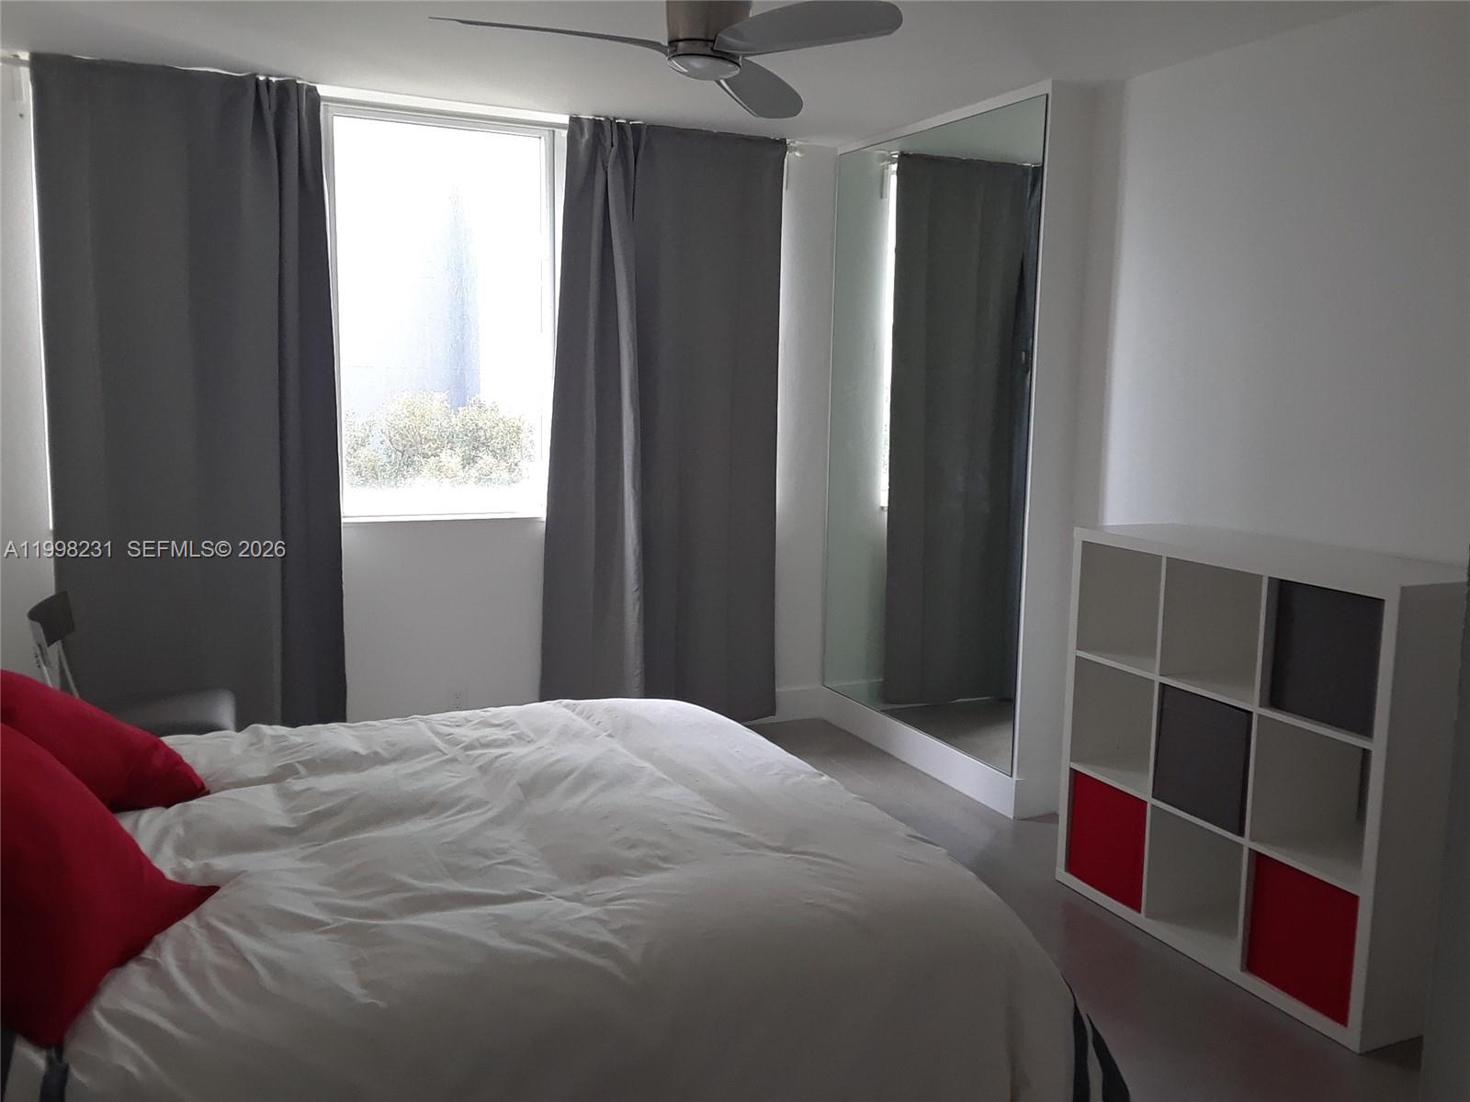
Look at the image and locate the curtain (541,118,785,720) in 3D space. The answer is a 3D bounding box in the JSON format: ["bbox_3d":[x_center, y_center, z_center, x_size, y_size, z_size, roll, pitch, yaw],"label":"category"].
[{"bbox_3d":[-0.271,-0.460,5.190,1.079,2.450,0.119,-3,9,-26],"label":"curtain"}]

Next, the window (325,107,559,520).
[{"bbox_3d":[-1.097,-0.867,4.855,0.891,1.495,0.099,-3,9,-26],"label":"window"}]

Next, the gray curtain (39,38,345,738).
[{"bbox_3d":[-1.858,-0.384,4.416,0.950,2.450,0.119,-3,9,-26],"label":"gray curtain"}]

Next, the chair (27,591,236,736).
[{"bbox_3d":[-1.888,0.558,4.049,0.535,0.782,0.455,-2,8,-19],"label":"chair"}]

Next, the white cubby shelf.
[{"bbox_3d":[1.405,0.540,3.457,0.381,1.102,1.109,-2,9,-24],"label":"white cubby shelf"}]

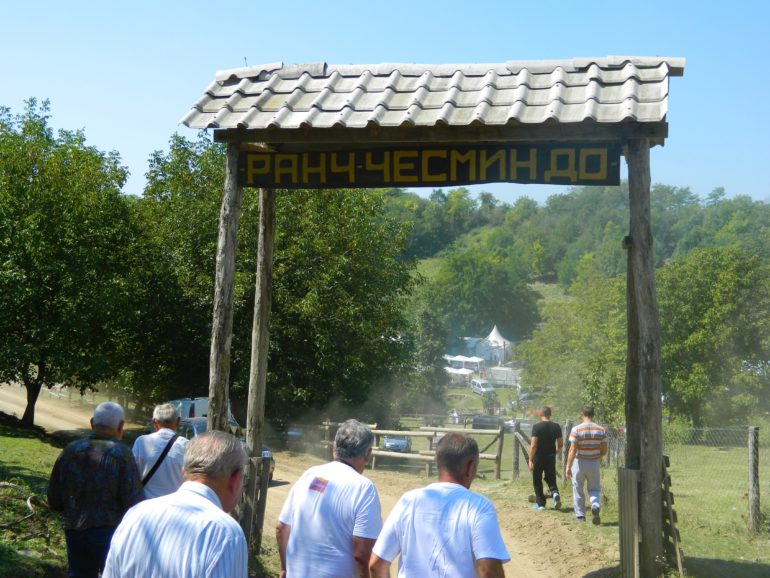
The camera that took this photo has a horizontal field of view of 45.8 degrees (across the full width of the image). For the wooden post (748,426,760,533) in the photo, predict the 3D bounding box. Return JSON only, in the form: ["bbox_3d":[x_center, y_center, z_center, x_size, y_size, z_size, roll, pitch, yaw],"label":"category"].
[{"bbox_3d":[5.103,2.638,12.600,0.150,1.470,0.150,2,-6,0],"label":"wooden post"}]

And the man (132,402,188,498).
[{"bbox_3d":[-1.570,1.658,6.327,0.540,1.730,0.360,0,-5,5],"label":"man"}]

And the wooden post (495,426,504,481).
[{"bbox_3d":[2.824,4.032,22.500,0.130,1.400,0.130,1,-5,0],"label":"wooden post"}]

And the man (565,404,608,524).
[{"bbox_3d":[3.037,2.630,13.750,0.650,1.770,0.600,1,-6,-7],"label":"man"}]

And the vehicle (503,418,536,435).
[{"bbox_3d":[12.449,12.359,82.000,4.200,1.500,1.750,5,-8,-38],"label":"vehicle"}]

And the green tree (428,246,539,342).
[{"bbox_3d":[16.031,1.398,150.000,18.000,15.500,16.500,0,-6,0],"label":"green tree"}]

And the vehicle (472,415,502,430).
[{"bbox_3d":[9.752,12.179,82.000,4.200,1.550,1.750,2,-5,-17],"label":"vehicle"}]

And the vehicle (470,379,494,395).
[{"bbox_3d":[11.877,11.913,110.000,1.800,1.850,4.400,3,-1,-19],"label":"vehicle"}]

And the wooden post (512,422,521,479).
[{"bbox_3d":[3.243,3.958,22.500,0.130,1.430,0.130,1,-5,0],"label":"wooden post"}]

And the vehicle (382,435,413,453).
[{"bbox_3d":[0.918,11.236,67.000,1.720,1.480,4.100,-1,-6,8],"label":"vehicle"}]

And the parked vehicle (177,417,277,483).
[{"bbox_3d":[-4.290,3.838,22.300,1.750,1.500,4.200,3,-6,-30],"label":"parked vehicle"}]

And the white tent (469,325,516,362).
[{"bbox_3d":[14.661,7.604,125.000,5.000,5.200,5.000,-3,-7,27],"label":"white tent"}]

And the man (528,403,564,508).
[{"bbox_3d":[2.726,2.844,15.400,0.600,1.760,0.550,1,-6,-7],"label":"man"}]

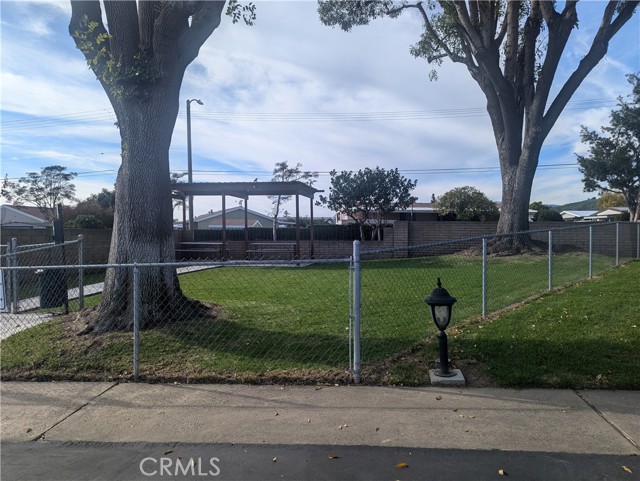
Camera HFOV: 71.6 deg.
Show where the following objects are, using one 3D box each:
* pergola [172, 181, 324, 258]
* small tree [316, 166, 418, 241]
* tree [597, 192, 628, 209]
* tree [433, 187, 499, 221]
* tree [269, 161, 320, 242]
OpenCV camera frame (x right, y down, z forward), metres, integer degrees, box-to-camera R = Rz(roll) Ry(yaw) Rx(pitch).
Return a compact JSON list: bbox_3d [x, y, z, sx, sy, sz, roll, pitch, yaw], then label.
[{"bbox_3d":[-3.350,-0.680,17.900,6.100,3.000,3.200,0,2,9],"label":"pergola"},{"bbox_3d":[2.080,-1.550,19.400,4.100,3.400,3.800,0,2,9],"label":"small tree"},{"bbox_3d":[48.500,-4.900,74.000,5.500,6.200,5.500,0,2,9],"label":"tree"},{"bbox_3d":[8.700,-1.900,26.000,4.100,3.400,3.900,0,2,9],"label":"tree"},{"bbox_3d":[-1.180,-1.700,19.800,2.200,3.700,2.200,0,2,9],"label":"tree"}]

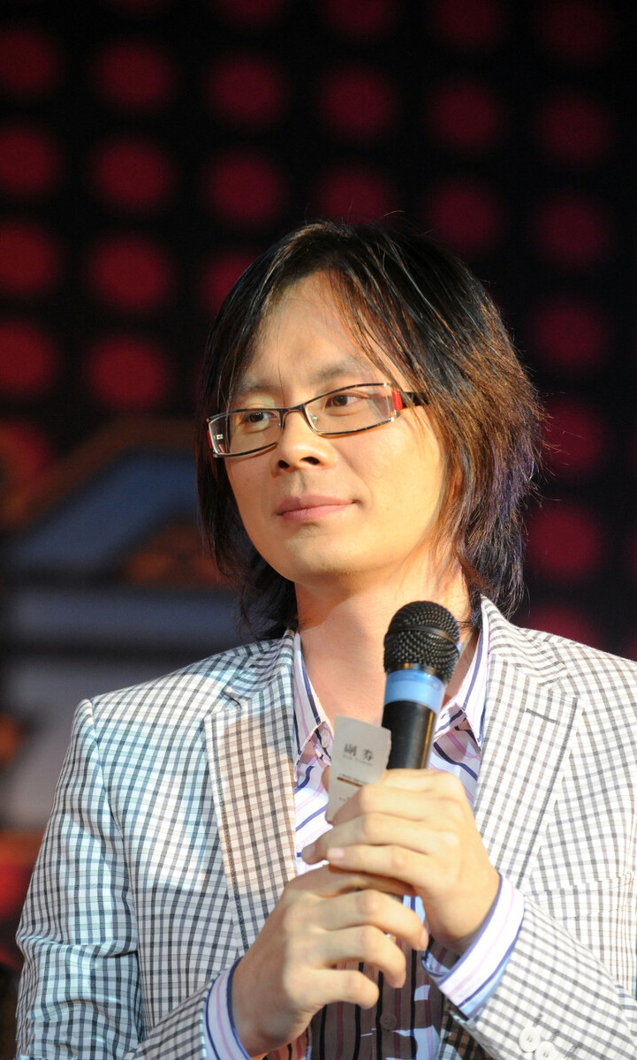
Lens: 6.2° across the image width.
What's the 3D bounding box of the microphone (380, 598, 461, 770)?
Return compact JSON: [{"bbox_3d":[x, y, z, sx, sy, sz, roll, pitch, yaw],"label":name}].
[{"bbox_3d":[0.054,0.155,3.930,0.052,0.230,0.052,8,-16,0],"label":"microphone"}]

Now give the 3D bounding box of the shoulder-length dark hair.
[{"bbox_3d":[0.035,-0.071,4.080,0.225,0.285,0.240,-5,-5,30],"label":"shoulder-length dark hair"}]

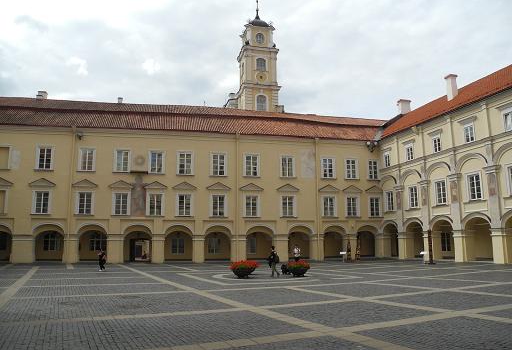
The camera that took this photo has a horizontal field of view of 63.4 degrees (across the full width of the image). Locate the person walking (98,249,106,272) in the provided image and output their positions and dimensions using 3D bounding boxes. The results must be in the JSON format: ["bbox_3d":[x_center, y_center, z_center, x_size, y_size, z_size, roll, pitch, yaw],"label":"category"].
[{"bbox_3d":[-11.050,6.109,29.942,0.500,1.680,0.500,5,-11,-30],"label":"person walking"}]

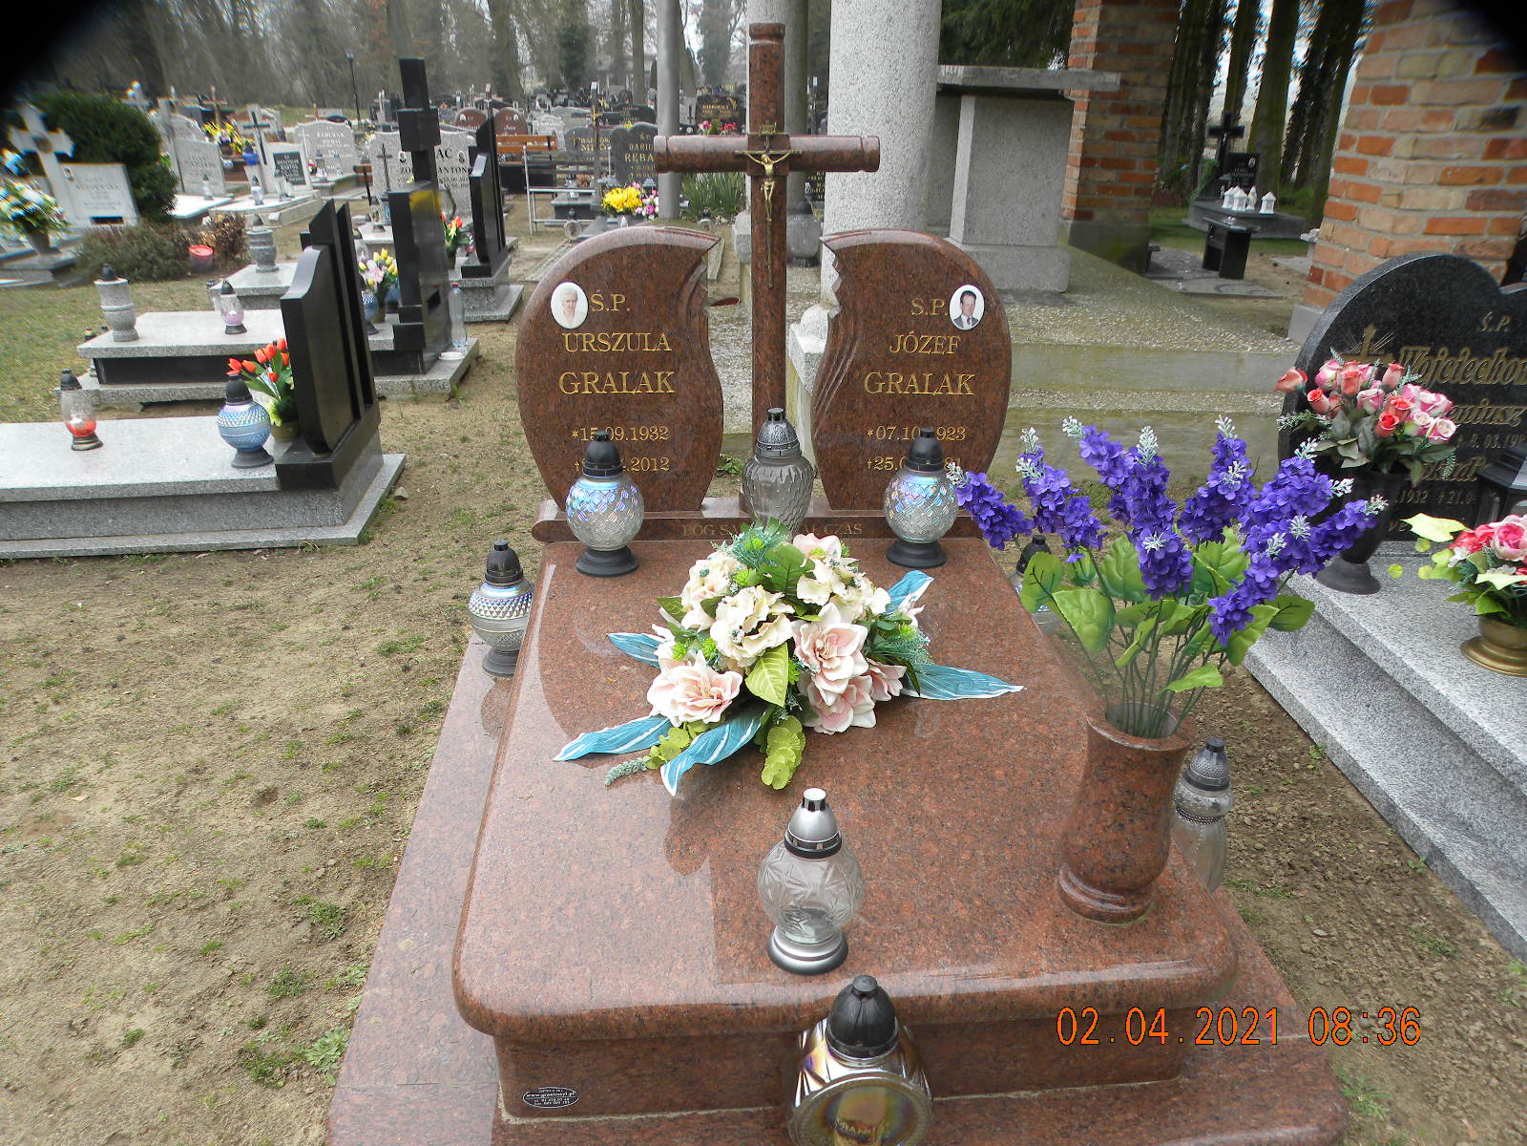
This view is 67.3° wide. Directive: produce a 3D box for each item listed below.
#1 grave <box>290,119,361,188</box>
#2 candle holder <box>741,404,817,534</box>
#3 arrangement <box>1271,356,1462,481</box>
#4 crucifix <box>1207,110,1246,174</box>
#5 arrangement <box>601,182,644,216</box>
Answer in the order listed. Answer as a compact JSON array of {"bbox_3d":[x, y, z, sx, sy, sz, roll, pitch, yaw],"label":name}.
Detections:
[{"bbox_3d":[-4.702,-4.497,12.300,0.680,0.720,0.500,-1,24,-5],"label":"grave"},{"bbox_3d":[0.041,-0.210,2.732,0.178,0.370,0.178,-2,25,-4],"label":"candle holder"},{"bbox_3d":[1.506,-0.369,2.830,0.430,0.290,0.360,-1,24,-5],"label":"arrangement"},{"bbox_3d":[4.385,-4.081,10.943,0.360,0.630,0.070,-2,25,-4],"label":"crucifix"},{"bbox_3d":[-1.100,-2.935,9.000,0.340,0.270,0.300,-1,24,-5],"label":"arrangement"}]

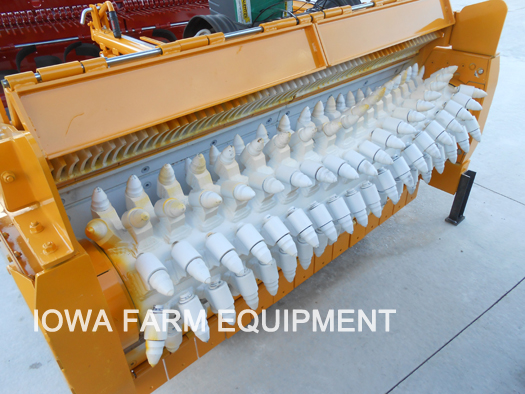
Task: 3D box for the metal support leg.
[{"bbox_3d":[1.270,0.009,2.516,0.123,0.341,0.072,-27,40,-33],"label":"metal support leg"}]

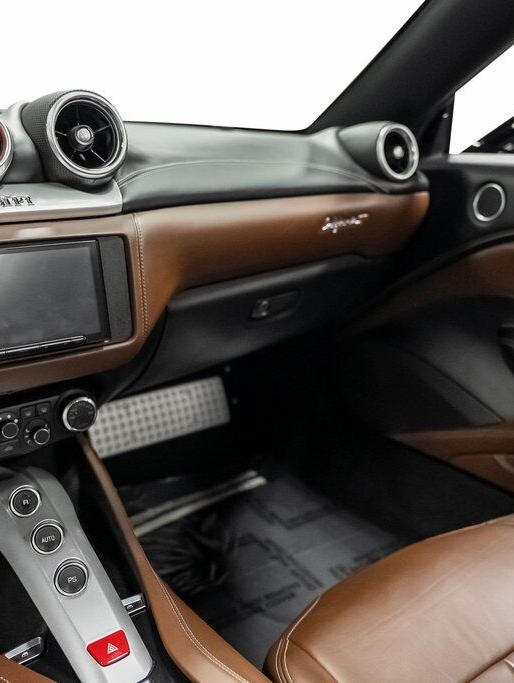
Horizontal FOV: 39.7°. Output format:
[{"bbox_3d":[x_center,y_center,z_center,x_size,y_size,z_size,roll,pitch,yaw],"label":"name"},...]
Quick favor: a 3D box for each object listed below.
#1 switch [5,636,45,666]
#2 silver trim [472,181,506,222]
[{"bbox_3d":[-0.205,0.272,0.621,0.037,0.015,0.016,-12,5,-35],"label":"switch"},{"bbox_3d":[0.347,-0.208,1.060,0.010,0.053,0.053,0,13,-38],"label":"silver trim"}]

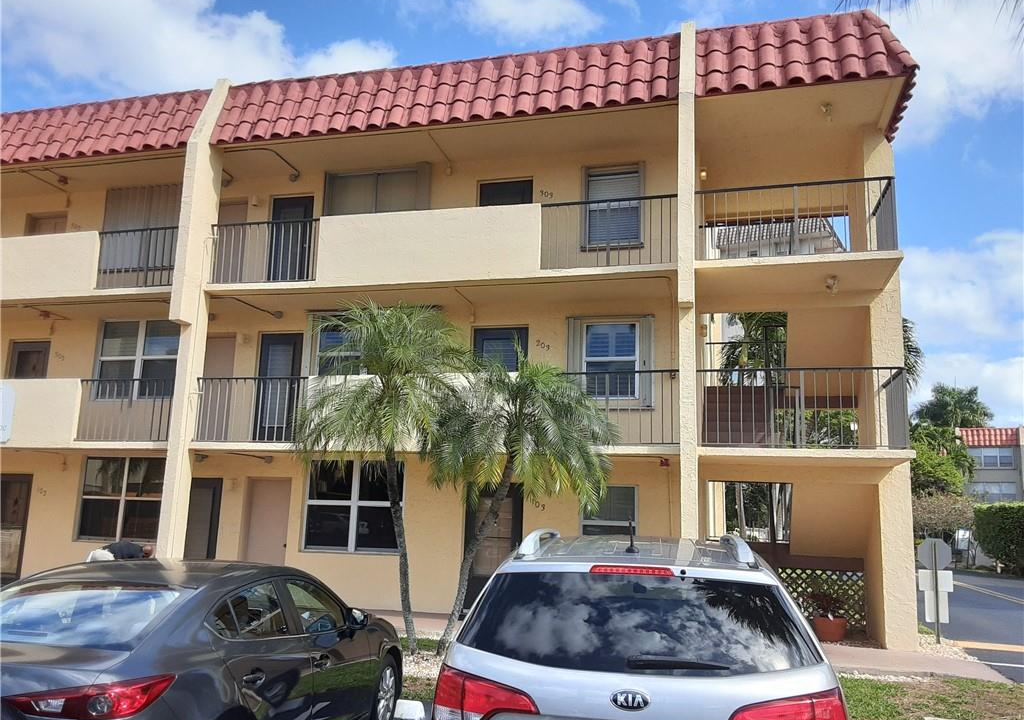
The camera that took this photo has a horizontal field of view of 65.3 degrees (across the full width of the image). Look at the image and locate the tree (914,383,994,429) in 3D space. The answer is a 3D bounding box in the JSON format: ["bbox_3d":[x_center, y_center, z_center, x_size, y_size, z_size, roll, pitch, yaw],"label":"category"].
[{"bbox_3d":[36.446,8.051,65.264,6.300,12.453,6.200,-1,-10,15],"label":"tree"}]

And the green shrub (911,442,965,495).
[{"bbox_3d":[16.360,4.250,31.000,2.500,2.300,2.300,-1,-10,15],"label":"green shrub"}]

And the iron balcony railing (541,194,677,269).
[{"bbox_3d":[1.518,-1.764,11.988,2.026,1.059,1.100,-1,-10,15],"label":"iron balcony railing"}]

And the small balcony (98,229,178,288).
[{"bbox_3d":[-6.104,-1.619,14.057,2.071,1.059,1.100,-1,-10,15],"label":"small balcony"}]

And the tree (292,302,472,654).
[{"bbox_3d":[-1.719,1.439,10.306,2.200,4.389,2.200,-1,-10,15],"label":"tree"}]

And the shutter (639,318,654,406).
[{"bbox_3d":[2.109,0.029,12.544,0.253,1.446,0.124,-1,-10,15],"label":"shutter"}]

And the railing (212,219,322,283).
[{"bbox_3d":[-4.077,-1.763,12.999,1.983,1.026,0.060,-1,-10,15],"label":"railing"}]

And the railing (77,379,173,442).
[{"bbox_3d":[-6.402,0.842,13.382,2.160,1.063,0.067,-1,-10,15],"label":"railing"}]

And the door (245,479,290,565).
[{"bbox_3d":[-4.248,3.115,13.804,0.846,2.106,0.120,-1,-10,15],"label":"door"}]

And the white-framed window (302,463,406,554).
[{"bbox_3d":[-2.678,2.477,13.452,1.766,1.519,0.100,-1,-10,15],"label":"white-framed window"}]

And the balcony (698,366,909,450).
[{"bbox_3d":[3.942,0.758,11.122,2.591,1.032,1.555,-1,-10,15],"label":"balcony"}]

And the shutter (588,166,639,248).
[{"bbox_3d":[1.663,-2.524,13.156,0.913,1.381,0.140,-1,-10,15],"label":"shutter"}]

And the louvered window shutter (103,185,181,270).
[{"bbox_3d":[-7.121,-2.572,15.474,2.081,1.676,0.135,-1,-10,15],"label":"louvered window shutter"}]

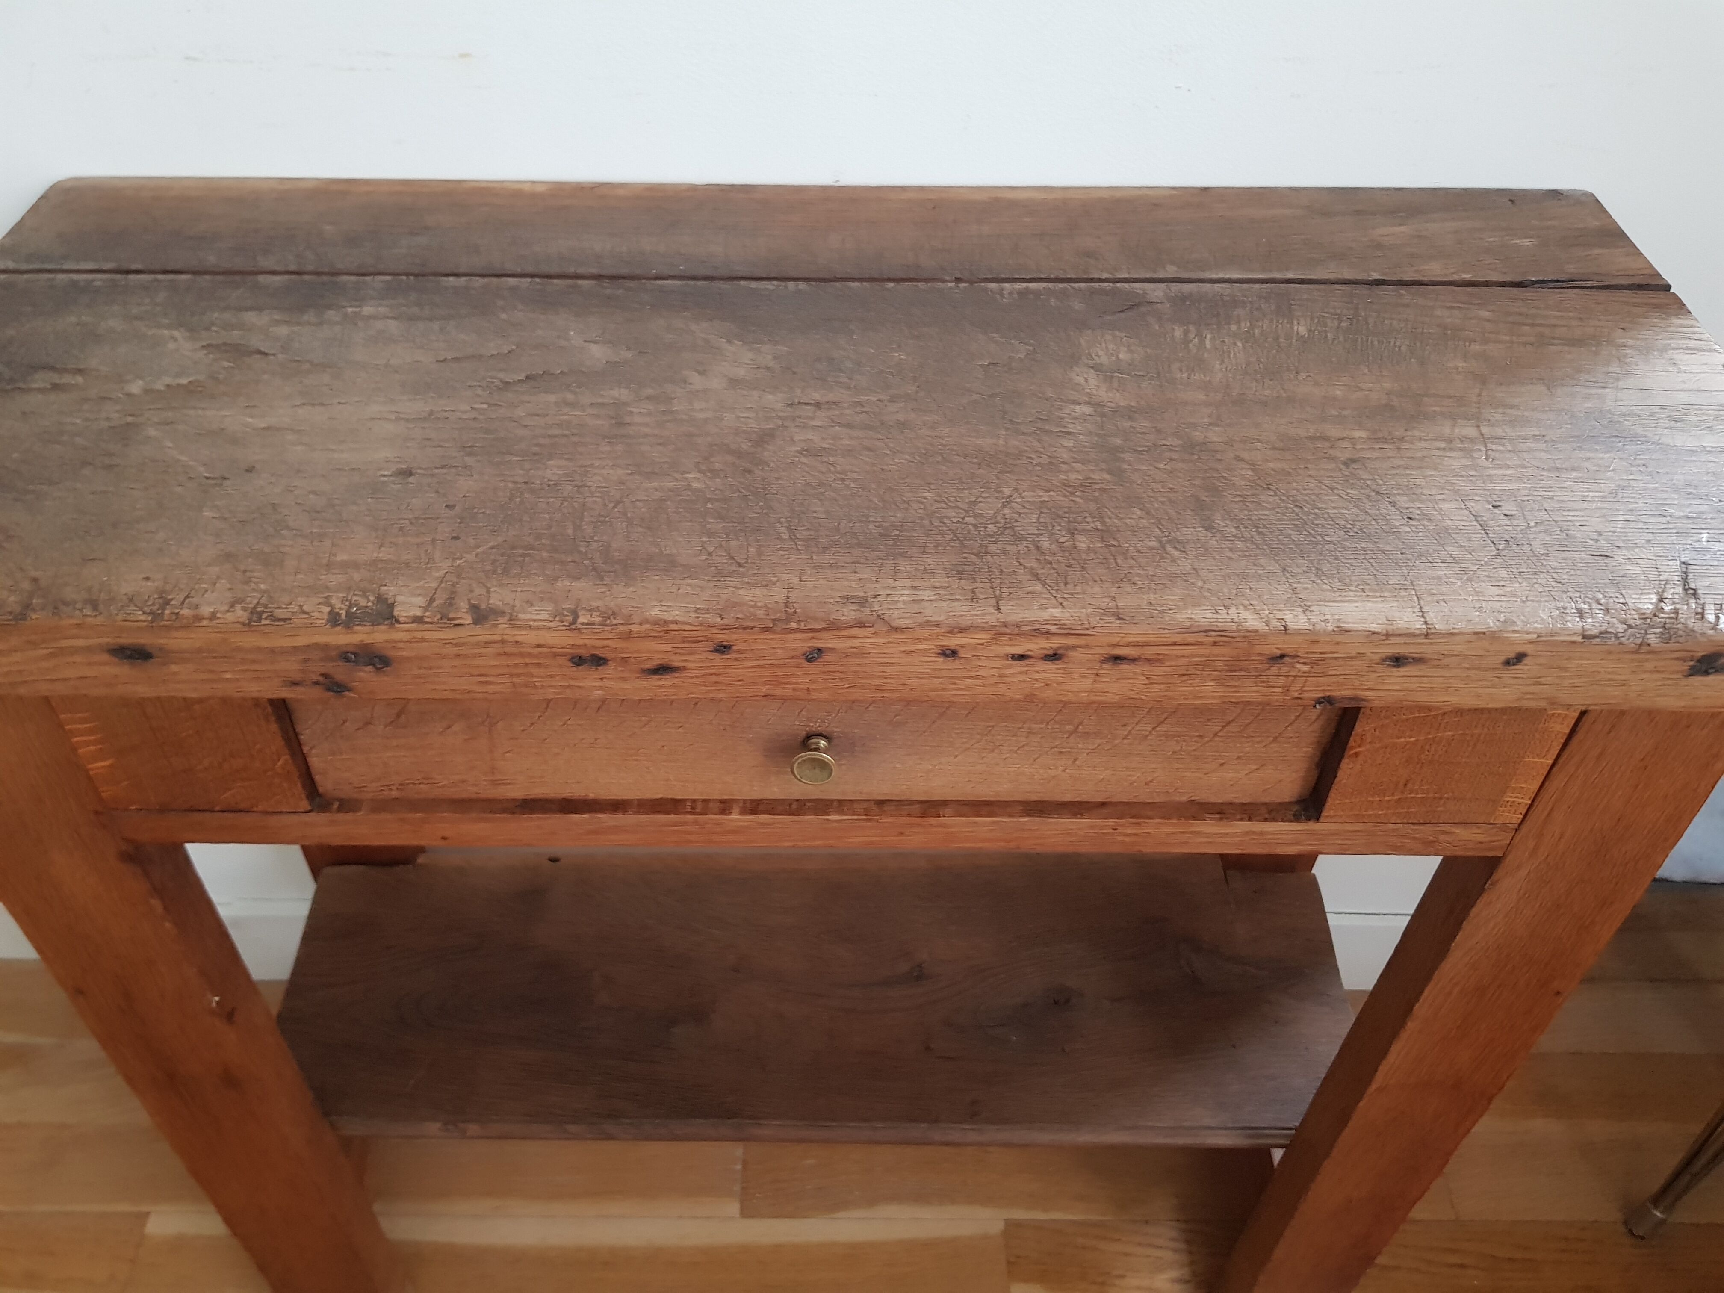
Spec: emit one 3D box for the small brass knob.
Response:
[{"bbox_3d":[-0.019,0.044,0.521,0.018,0.019,0.016,1,45,0],"label":"small brass knob"}]

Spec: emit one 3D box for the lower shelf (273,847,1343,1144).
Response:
[{"bbox_3d":[-0.031,0.236,0.938,0.750,0.025,0.242,1,45,0],"label":"lower shelf"}]

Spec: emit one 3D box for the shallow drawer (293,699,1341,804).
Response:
[{"bbox_3d":[-0.019,-0.046,0.607,0.422,0.085,0.233,1,45,0],"label":"shallow drawer"}]

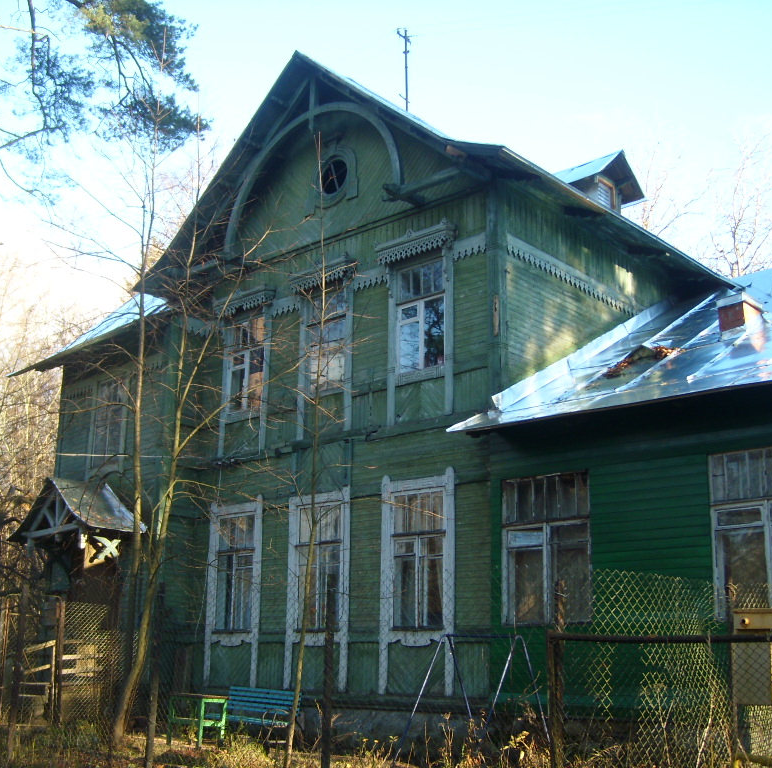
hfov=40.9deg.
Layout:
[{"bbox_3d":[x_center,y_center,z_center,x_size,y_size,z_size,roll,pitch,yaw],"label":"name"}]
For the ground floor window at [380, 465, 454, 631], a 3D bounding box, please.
[{"bbox_3d":[0.484,2.571,15.828,1.464,2.357,0.130,-12,-20,40],"label":"ground floor window"}]

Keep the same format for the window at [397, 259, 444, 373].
[{"bbox_3d":[0.572,-1.092,16.798,1.012,1.783,0.130,-12,-20,40],"label":"window"}]

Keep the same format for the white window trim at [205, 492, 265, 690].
[{"bbox_3d":[-2.706,3.715,18.455,1.435,3.292,0.130,-12,-20,40],"label":"white window trim"}]

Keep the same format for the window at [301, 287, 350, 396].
[{"bbox_3d":[-1.015,-0.683,17.346,1.123,1.755,0.150,-12,-20,40],"label":"window"}]

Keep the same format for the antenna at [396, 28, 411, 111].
[{"bbox_3d":[0.407,-6.347,20.874,0.240,1.856,0.260,-12,-20,40],"label":"antenna"}]

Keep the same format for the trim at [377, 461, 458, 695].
[{"bbox_3d":[0.473,3.020,15.710,1.474,3.286,0.130,-12,-20,40],"label":"trim"}]

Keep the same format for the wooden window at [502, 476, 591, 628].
[{"bbox_3d":[2.210,2.282,14.313,1.441,2.051,0.130,-12,-20,40],"label":"wooden window"}]

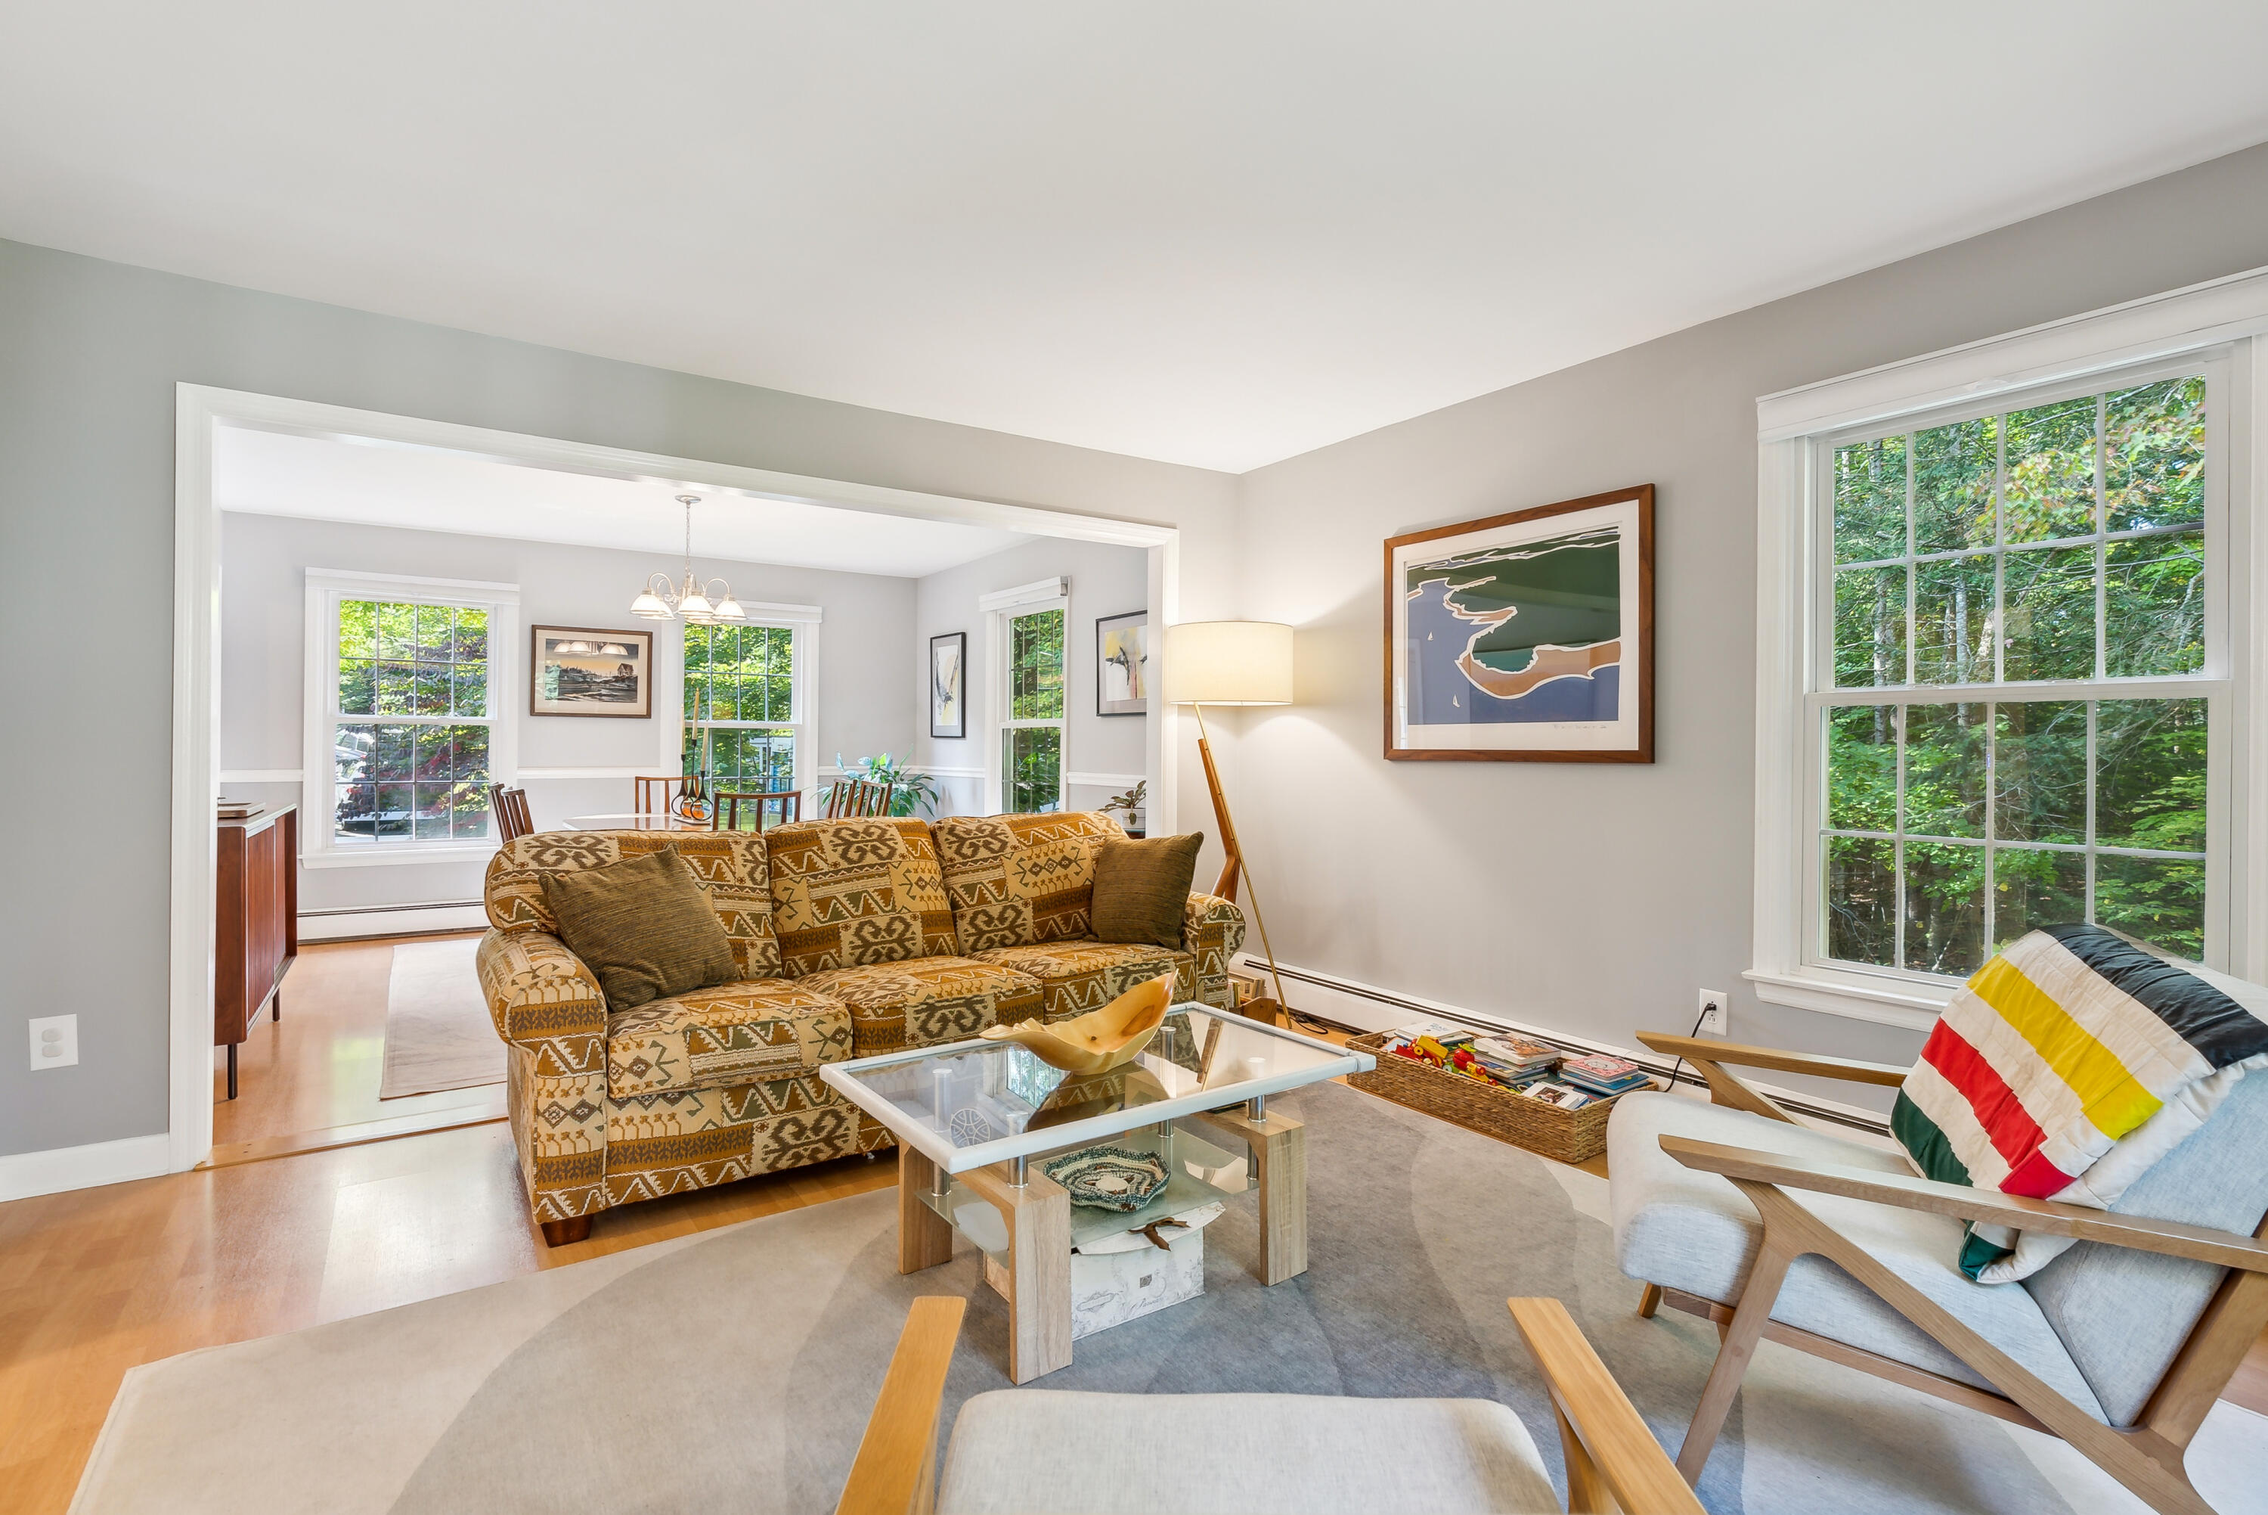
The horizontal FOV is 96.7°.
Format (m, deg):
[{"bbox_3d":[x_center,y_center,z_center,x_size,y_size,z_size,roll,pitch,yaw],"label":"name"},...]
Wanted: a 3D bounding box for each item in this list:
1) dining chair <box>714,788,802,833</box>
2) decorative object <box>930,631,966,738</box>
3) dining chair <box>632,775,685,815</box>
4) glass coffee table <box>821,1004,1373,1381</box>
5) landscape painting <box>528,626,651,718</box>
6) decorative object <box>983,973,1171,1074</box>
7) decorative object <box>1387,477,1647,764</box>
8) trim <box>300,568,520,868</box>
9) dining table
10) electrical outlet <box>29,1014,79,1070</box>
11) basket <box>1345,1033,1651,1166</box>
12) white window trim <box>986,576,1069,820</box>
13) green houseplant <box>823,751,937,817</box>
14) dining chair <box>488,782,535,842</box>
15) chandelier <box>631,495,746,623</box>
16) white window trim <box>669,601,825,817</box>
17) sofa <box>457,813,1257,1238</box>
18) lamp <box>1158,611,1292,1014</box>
[{"bbox_3d":[-1.678,0.614,4.380,0.460,0.940,0.520,0,0,-35],"label":"dining chair"},{"bbox_3d":[-1.313,-0.496,7.055,0.030,0.727,0.562,0,0,-35],"label":"decorative object"},{"bbox_3d":[-2.648,0.600,5.813,0.460,0.940,0.520,0,0,-35],"label":"dining chair"},{"bbox_3d":[-0.064,0.885,2.178,1.004,0.443,0.619,0,0,-35],"label":"glass coffee table"},{"bbox_3d":[-3.346,-0.524,6.237,0.668,0.562,0.030,0,0,-35],"label":"landscape painting"},{"bbox_3d":[-0.122,0.560,2.130,0.410,0.180,0.240,0,1,-12],"label":"decorative object"},{"bbox_3d":[1.304,-0.418,3.556,0.030,0.868,1.076,-1,1,-35],"label":"decorative object"},{"bbox_3d":[-4.062,-0.213,5.712,0.986,1.625,0.100,0,0,-35],"label":"trim"},{"bbox_3d":[-2.245,0.693,5.146,1.070,0.730,1.600,-1,1,-35],"label":"dining table"},{"bbox_3d":[-2.720,0.720,2.541,0.083,0.129,0.012,-1,1,-35],"label":"electrical outlet"},{"bbox_3d":[1.106,1.012,3.120,0.390,0.150,0.780,-1,1,-37],"label":"basket"},{"bbox_3d":[-0.715,-0.218,6.310,0.090,1.670,1.090,-1,1,-35],"label":"white window trim"},{"bbox_3d":[-1.692,0.360,6.752,0.740,0.800,0.740,0,0,-35],"label":"green houseplant"},{"bbox_3d":[-2.744,0.610,4.775,0.500,0.910,0.470,-1,1,-35],"label":"dining chair"},{"bbox_3d":[-2.275,-0.992,5.155,0.610,0.660,0.610,-1,1,-35],"label":"chandelier"},{"bbox_3d":[-2.580,-0.227,6.741,1.006,1.597,0.100,0,0,-35],"label":"white window trim"},{"bbox_3d":[-0.743,0.651,3.147,2.184,0.890,0.877,0,0,-35],"label":"sofa"},{"bbox_3d":[0.400,0.269,4.000,0.540,1.610,0.520,0,1,20],"label":"lamp"}]

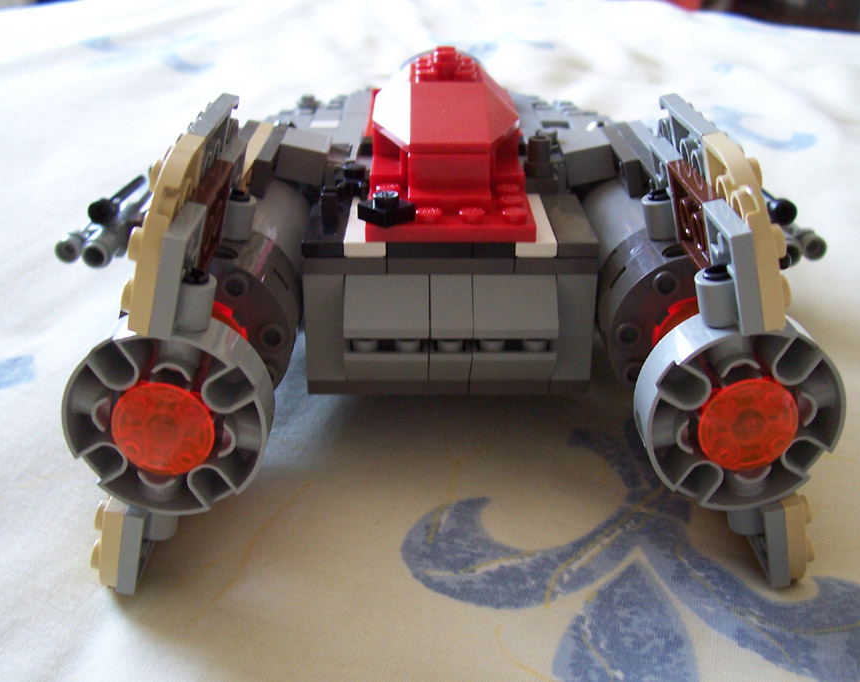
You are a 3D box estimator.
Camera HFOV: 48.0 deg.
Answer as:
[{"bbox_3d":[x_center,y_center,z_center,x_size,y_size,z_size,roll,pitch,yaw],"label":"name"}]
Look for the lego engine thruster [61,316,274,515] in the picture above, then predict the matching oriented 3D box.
[{"bbox_3d":[-0.042,0.012,0.157,0.032,0.032,0.010,0,24,-1],"label":"lego engine thruster"}]

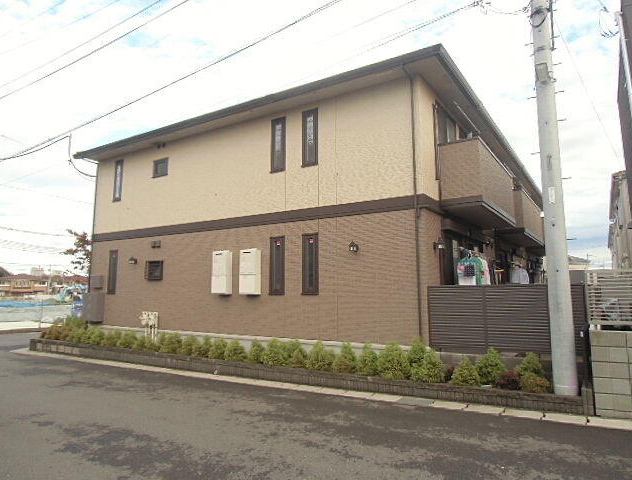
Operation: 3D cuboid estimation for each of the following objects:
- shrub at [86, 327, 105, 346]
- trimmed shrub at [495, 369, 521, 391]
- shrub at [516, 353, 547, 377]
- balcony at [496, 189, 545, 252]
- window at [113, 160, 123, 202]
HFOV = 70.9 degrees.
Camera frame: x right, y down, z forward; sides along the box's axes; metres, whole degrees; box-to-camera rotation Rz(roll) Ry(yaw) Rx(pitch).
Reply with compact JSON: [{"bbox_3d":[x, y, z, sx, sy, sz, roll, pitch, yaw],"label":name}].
[{"bbox_3d":[-6.116,2.649,12.308,0.460,0.500,0.460,-4,-7,32],"label":"shrub"},{"bbox_3d":[2.853,2.057,6.611,0.370,0.280,0.370,-4,-7,32],"label":"trimmed shrub"},{"bbox_3d":[3.240,1.930,6.666,0.460,0.470,0.460,-4,-8,33],"label":"shrub"},{"bbox_3d":[7.313,-0.650,15.916,0.880,1.450,4.700,-4,-8,33],"label":"balcony"},{"bbox_3d":[-6.202,-1.854,13.934,0.420,1.330,0.100,-4,-8,32],"label":"window"}]

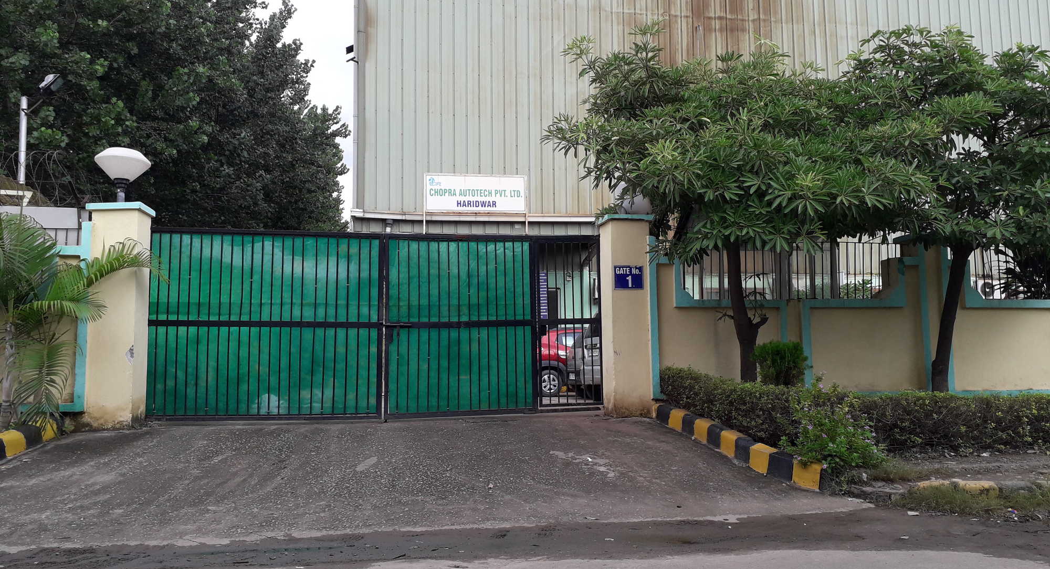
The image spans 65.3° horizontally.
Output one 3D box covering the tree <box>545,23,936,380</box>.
[{"bbox_3d":[2.576,-0.825,9.687,4.684,4.704,4.100,0,-5,-9],"label":"tree"}]

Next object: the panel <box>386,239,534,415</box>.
[{"bbox_3d":[-0.786,0.513,10.150,1.852,2.216,0.060,1,-5,-13],"label":"panel"}]

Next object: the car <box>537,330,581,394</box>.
[{"bbox_3d":[-0.233,1.735,18.607,3.700,1.490,1.580,-3,-6,27],"label":"car"}]

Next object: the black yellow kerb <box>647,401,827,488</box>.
[{"bbox_3d":[2.189,1.655,8.735,0.150,0.241,2.965,1,2,-20],"label":"black yellow kerb"}]

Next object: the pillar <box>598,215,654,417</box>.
[{"bbox_3d":[1.273,0.406,10.450,0.580,2.510,0.580,0,-5,-9],"label":"pillar"}]

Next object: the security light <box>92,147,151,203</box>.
[{"bbox_3d":[-4.646,-1.269,9.458,0.639,0.625,0.639,0,-5,-9],"label":"security light"}]

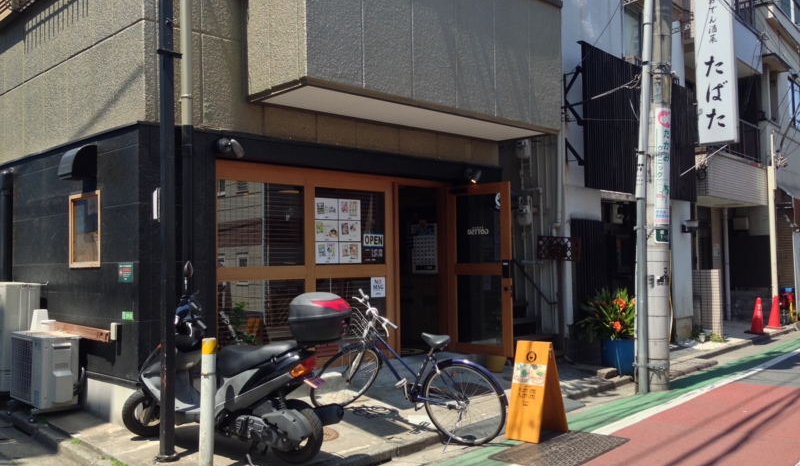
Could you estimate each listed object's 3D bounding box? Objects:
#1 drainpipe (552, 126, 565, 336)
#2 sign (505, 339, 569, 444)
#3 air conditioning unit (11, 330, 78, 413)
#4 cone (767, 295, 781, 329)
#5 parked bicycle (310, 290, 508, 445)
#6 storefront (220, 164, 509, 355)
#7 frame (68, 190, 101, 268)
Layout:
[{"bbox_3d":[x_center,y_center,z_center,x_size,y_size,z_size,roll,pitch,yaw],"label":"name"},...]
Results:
[{"bbox_3d":[2.140,0.047,10.300,0.140,2.850,0.100,-3,-3,45],"label":"drainpipe"},{"bbox_3d":[1.198,1.333,6.534,0.350,0.792,0.520,-3,-3,45],"label":"sign"},{"bbox_3d":[-3.200,1.215,6.856,0.775,0.628,0.310,-3,-3,45],"label":"air conditioning unit"},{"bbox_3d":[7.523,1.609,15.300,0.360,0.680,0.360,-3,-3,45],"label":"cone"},{"bbox_3d":[0.086,1.079,6.396,1.700,1.160,0.600,-2,-2,23],"label":"parked bicycle"},{"bbox_3d":[-0.255,0.339,7.584,0.850,2.000,3.150,-3,-3,45],"label":"storefront"},{"bbox_3d":[-2.877,-0.027,6.953,0.660,0.680,0.100,-3,-3,45],"label":"frame"}]

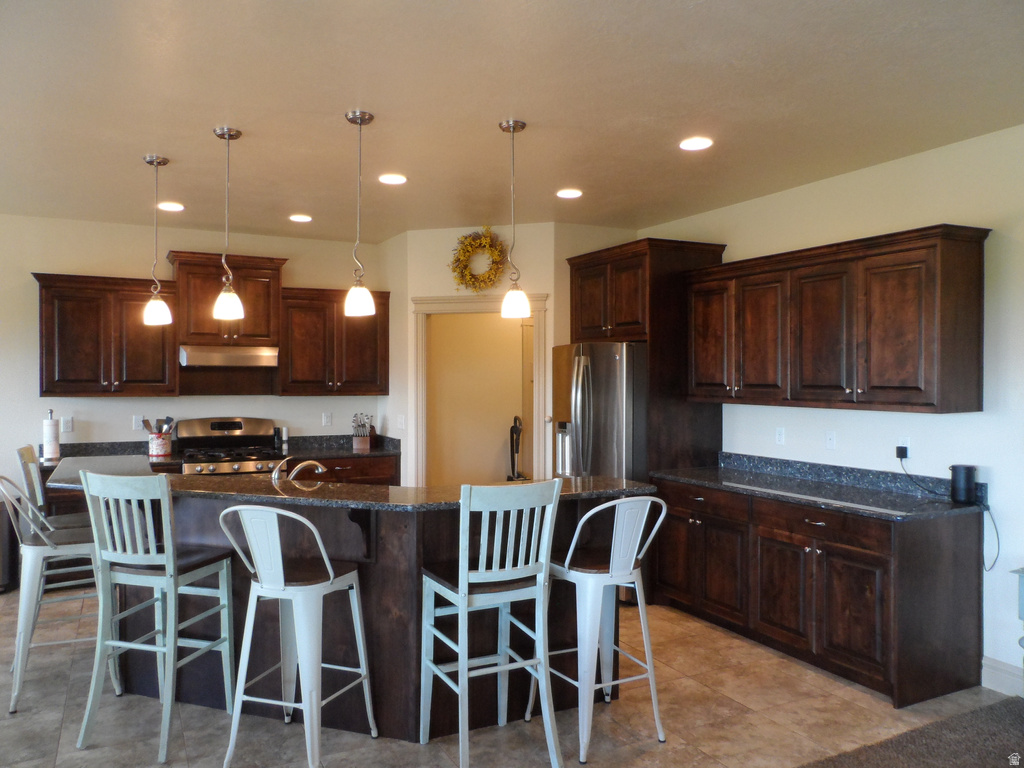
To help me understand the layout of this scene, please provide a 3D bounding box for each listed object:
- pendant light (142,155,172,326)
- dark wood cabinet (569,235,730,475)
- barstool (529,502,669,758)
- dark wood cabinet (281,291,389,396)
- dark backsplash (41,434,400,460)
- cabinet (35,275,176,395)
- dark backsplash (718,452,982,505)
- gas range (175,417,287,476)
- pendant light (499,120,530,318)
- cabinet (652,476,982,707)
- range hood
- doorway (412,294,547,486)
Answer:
[{"bbox_3d":[-1.925,-0.773,3.856,0.152,0.899,0.152,-1,1,-28],"label":"pendant light"},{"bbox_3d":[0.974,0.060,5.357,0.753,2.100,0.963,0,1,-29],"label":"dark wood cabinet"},{"bbox_3d":[0.373,1.000,3.136,0.440,1.070,0.460,0,1,-29],"label":"barstool"},{"bbox_3d":[-1.522,-0.349,6.066,0.905,0.873,0.370,-1,1,-28],"label":"dark wood cabinet"},{"bbox_3d":[-2.305,0.528,5.828,2.730,0.116,0.605,0,1,-25],"label":"dark backsplash"},{"bbox_3d":[-3.007,-0.336,5.285,0.900,0.873,0.370,-1,1,-28],"label":"cabinet"},{"bbox_3d":[1.951,0.556,4.359,0.035,0.116,1.787,0,1,-29],"label":"dark backsplash"},{"bbox_3d":[-2.281,0.905,5.802,0.765,1.190,0.680,0,1,-25],"label":"gas range"},{"bbox_3d":[0.006,-0.792,3.481,0.142,0.947,0.142,0,1,0],"label":"pendant light"},{"bbox_3d":[1.634,1.044,4.143,0.645,0.885,1.746,-1,1,-28],"label":"cabinet"},{"bbox_3d":[-2.237,-0.209,5.624,0.735,0.157,0.490,-1,1,-28],"label":"range hood"},{"bbox_3d":[-0.260,0.383,5.732,1.141,2.165,0.150,0,1,17],"label":"doorway"}]

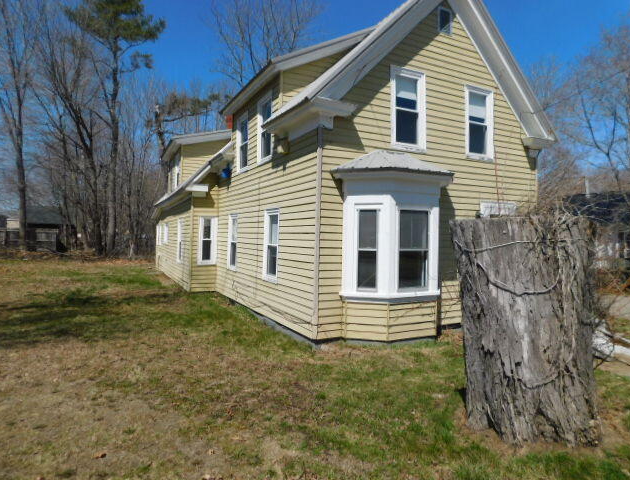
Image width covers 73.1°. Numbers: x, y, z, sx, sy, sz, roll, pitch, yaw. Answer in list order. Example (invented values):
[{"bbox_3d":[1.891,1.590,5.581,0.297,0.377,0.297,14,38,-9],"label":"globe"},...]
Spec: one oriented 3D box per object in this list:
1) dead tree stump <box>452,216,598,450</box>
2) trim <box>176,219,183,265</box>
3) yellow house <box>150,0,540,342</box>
[{"bbox_3d":[1.820,0.730,3.720,1.100,1.840,1.030,1,1,26],"label":"dead tree stump"},{"bbox_3d":[-4.309,0.050,13.511,0.090,1.456,0.850,1,1,-27],"label":"trim"},{"bbox_3d":[-0.954,-1.469,13.764,6.109,6.035,14.450,1,1,-27],"label":"yellow house"}]

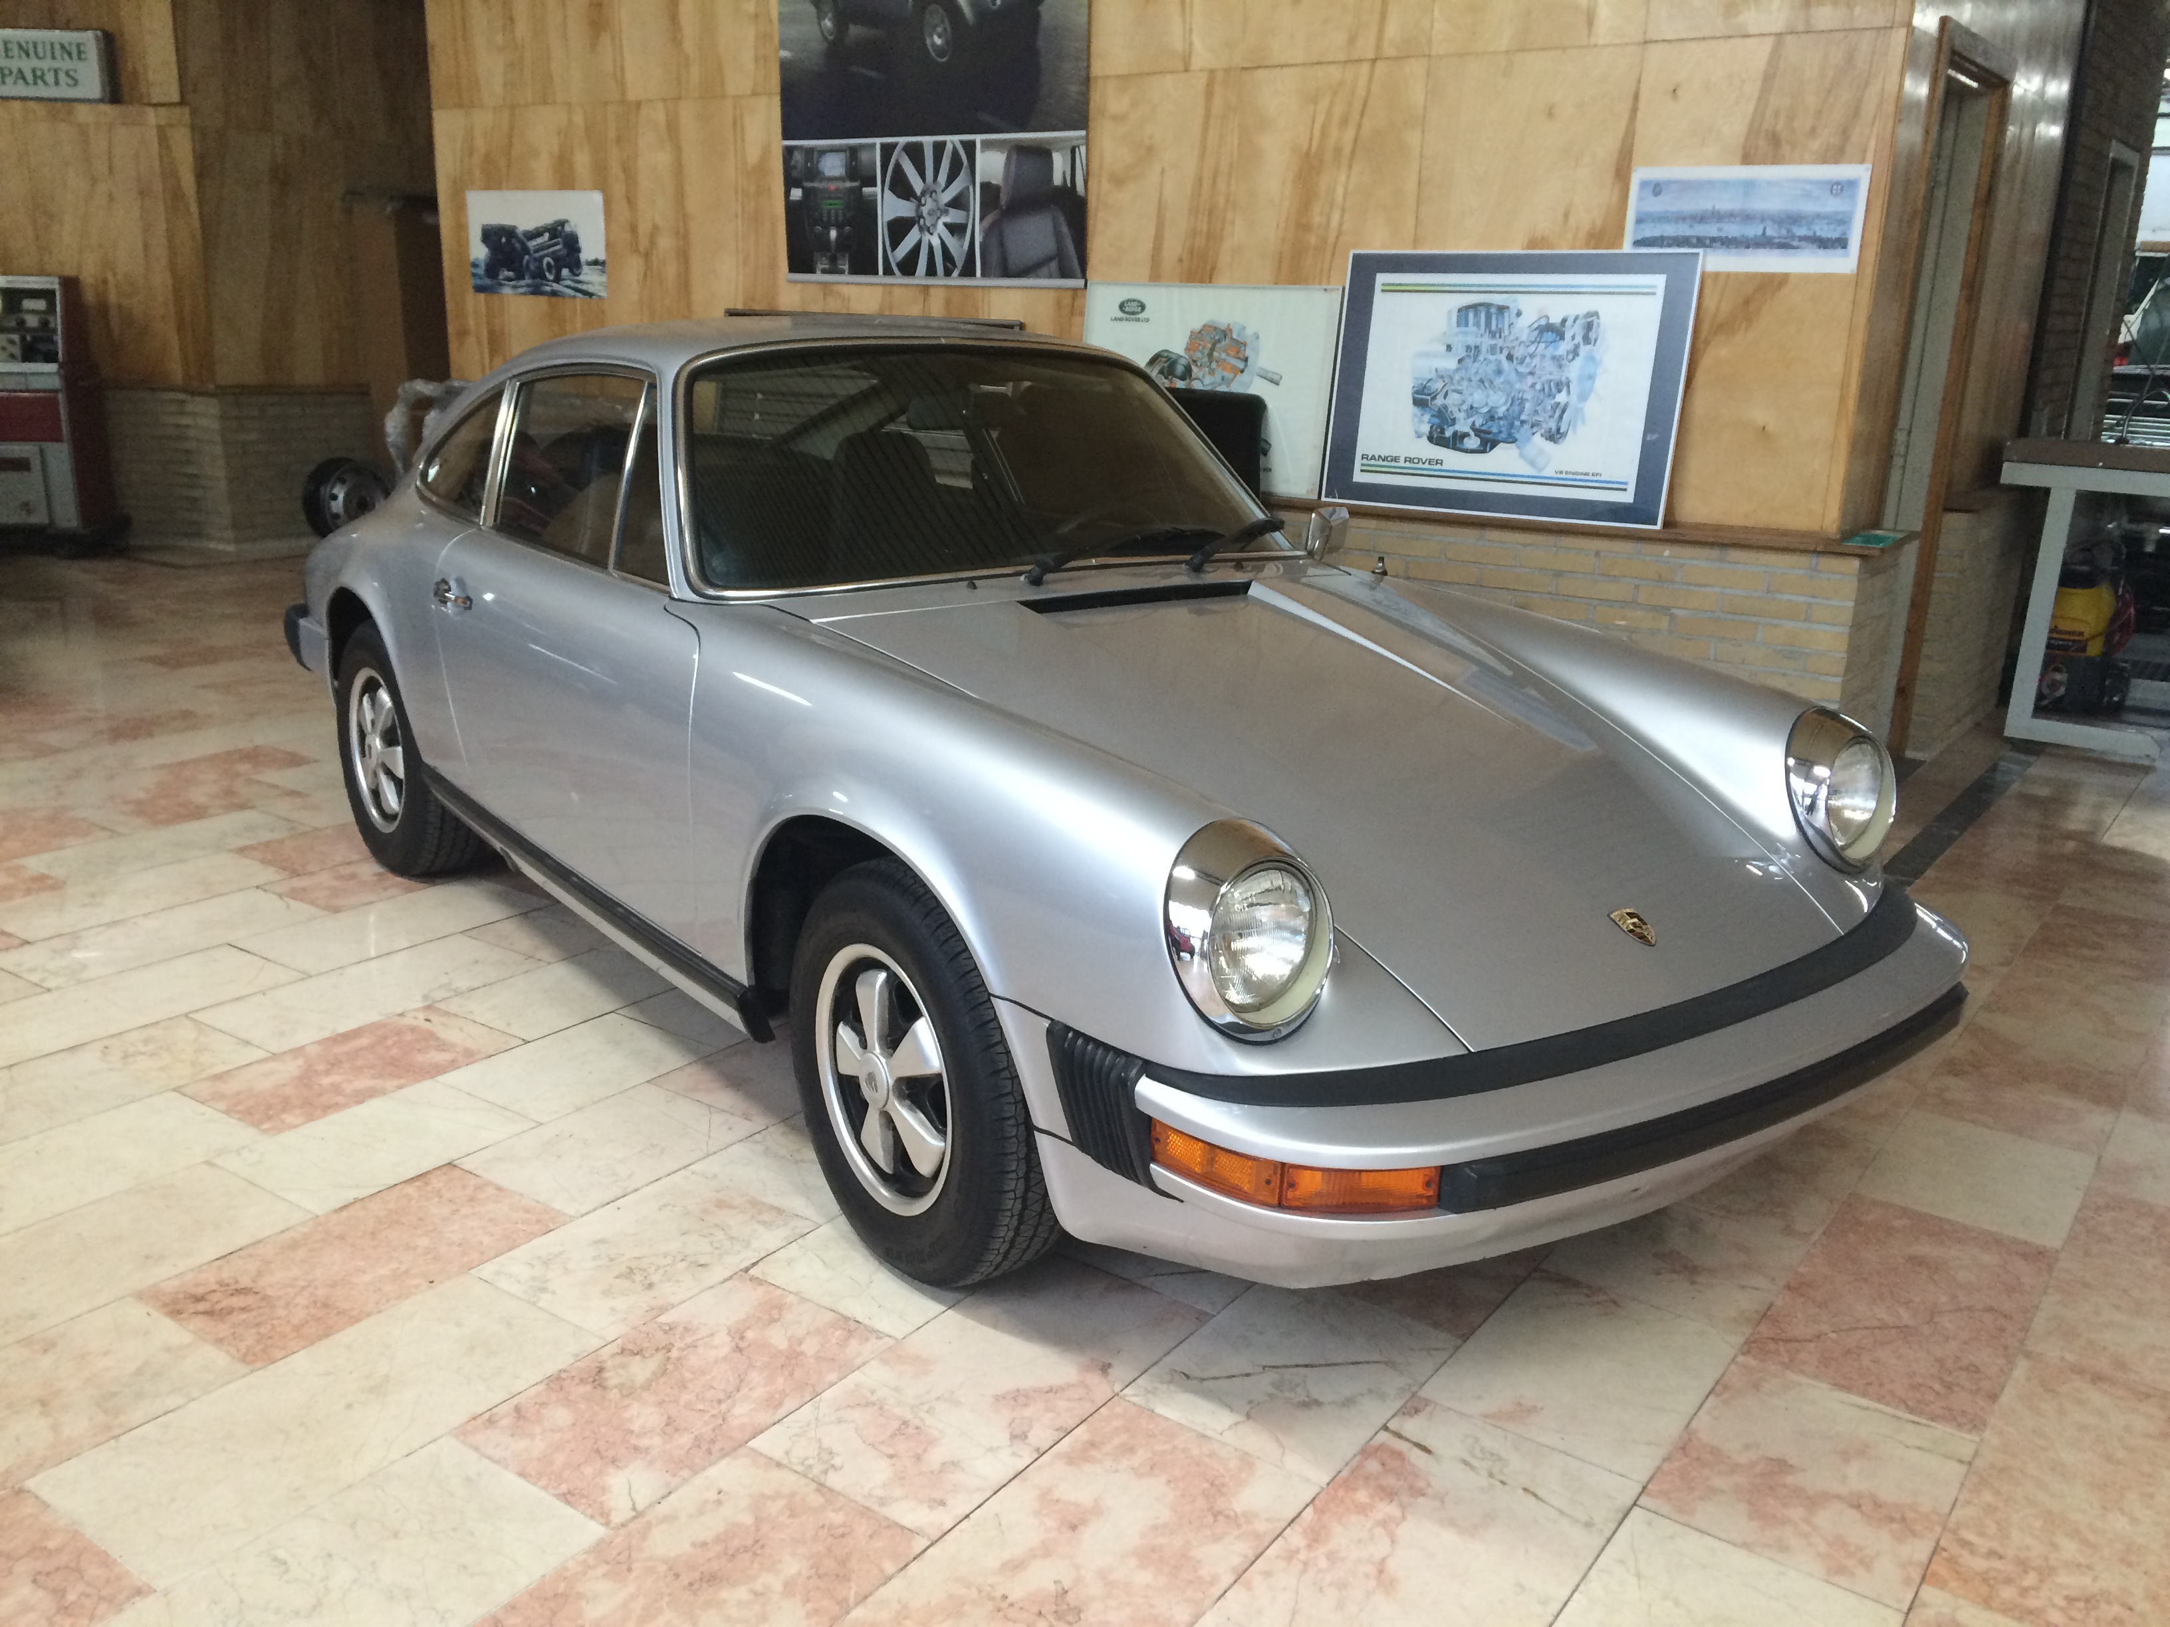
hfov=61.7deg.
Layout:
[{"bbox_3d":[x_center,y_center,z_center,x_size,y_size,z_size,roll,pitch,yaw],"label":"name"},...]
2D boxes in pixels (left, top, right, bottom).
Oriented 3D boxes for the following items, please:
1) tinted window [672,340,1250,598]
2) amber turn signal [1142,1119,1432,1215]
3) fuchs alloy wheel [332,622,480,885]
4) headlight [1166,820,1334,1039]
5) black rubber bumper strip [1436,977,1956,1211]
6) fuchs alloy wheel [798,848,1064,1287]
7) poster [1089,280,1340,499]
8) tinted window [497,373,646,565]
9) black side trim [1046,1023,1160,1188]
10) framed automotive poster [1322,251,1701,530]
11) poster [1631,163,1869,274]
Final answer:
[{"bbox_3d":[-0.164,-0.643,3.446,1.360,0.136,0.619,-10,62,-36],"label":"tinted window"},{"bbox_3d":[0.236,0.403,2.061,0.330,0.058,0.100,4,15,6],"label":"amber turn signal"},{"bbox_3d":[-1.609,-0.162,4.373,0.190,0.630,0.630,-9,19,-36],"label":"fuchs alloy wheel"},{"bbox_3d":[0.193,0.134,2.119,0.240,0.240,0.130,-9,19,-36],"label":"headlight"},{"bbox_3d":[0.865,0.356,2.331,1.130,0.058,0.090,-9,19,-36],"label":"black rubber bumper strip"},{"bbox_3d":[-0.214,0.365,2.607,0.190,0.612,0.612,-9,19,-34],"label":"fuchs alloy wheel"},{"bbox_3d":[0.362,-1.322,5.644,0.920,0.615,0.020,12,12,34],"label":"poster"},{"bbox_3d":[-1.024,-0.693,3.550,0.050,0.345,0.740,17,3,-40],"label":"tinted window"},{"bbox_3d":[0.027,0.338,2.189,0.195,0.160,0.060,15,20,40],"label":"black side trim"},{"bbox_3d":[1.178,-1.214,5.143,1.041,0.726,0.022,12,11,34],"label":"framed automotive poster"},{"bbox_3d":[1.720,-1.555,4.761,0.611,0.264,0.005,12,19,33],"label":"poster"}]

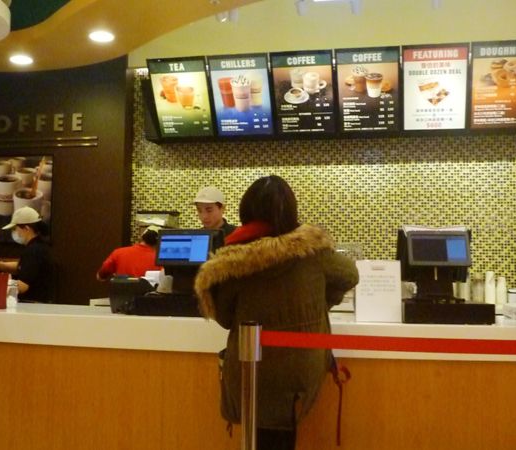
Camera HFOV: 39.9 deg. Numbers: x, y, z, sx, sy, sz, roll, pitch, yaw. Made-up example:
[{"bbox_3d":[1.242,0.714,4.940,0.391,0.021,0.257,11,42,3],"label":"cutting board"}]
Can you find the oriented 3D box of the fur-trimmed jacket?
[{"bbox_3d":[0.070,0.425,3.060,0.660,0.840,0.440,0,-2,-7],"label":"fur-trimmed jacket"}]

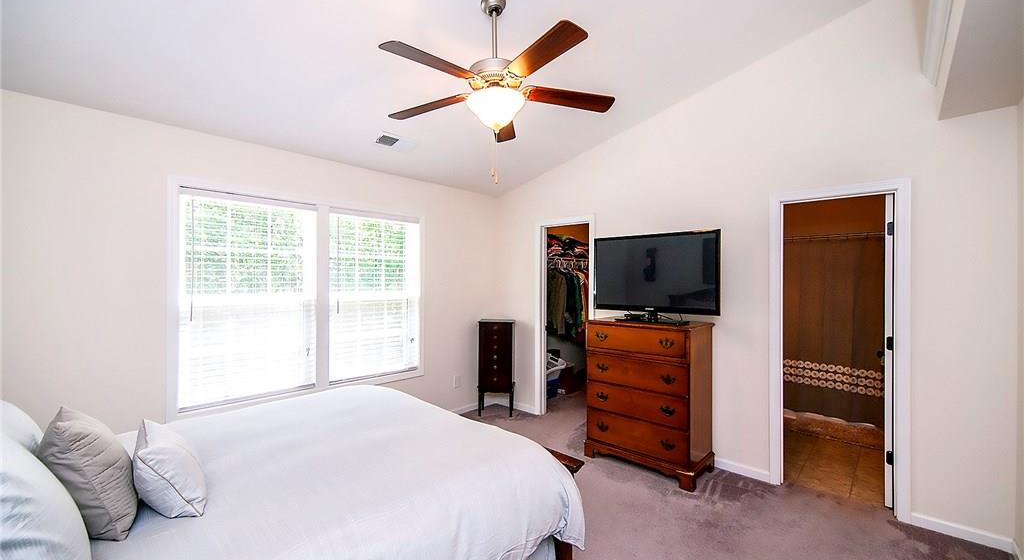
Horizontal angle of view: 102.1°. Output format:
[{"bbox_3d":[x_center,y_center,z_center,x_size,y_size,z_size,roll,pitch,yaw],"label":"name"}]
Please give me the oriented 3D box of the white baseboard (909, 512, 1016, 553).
[{"bbox_3d":[2.550,1.444,2.361,0.395,0.073,0.018,0,0,43],"label":"white baseboard"}]

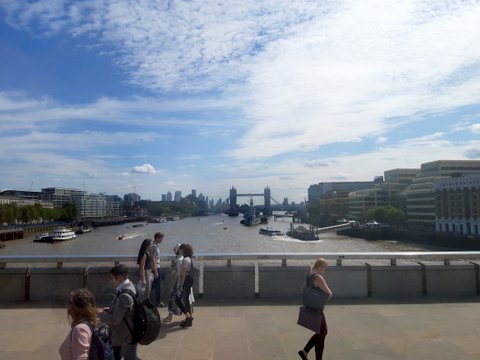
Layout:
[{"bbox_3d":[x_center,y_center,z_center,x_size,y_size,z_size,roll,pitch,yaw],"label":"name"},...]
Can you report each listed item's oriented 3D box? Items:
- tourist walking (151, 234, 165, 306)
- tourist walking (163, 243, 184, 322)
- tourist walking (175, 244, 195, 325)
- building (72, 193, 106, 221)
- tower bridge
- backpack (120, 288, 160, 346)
[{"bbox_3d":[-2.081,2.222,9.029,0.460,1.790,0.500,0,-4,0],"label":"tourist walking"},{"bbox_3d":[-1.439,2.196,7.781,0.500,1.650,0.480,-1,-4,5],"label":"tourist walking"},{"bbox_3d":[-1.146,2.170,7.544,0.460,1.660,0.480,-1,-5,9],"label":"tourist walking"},{"bbox_3d":[-198.000,34.400,468.000,24.000,34.000,54.000,-1,-5,13],"label":"building"},{"bbox_3d":[27.270,51.886,870.000,110.000,72.000,20.000,0,-4,0],"label":"tower bridge"},{"bbox_3d":[-1.101,1.614,4.200,0.270,0.510,0.320,-2,-5,23],"label":"backpack"}]

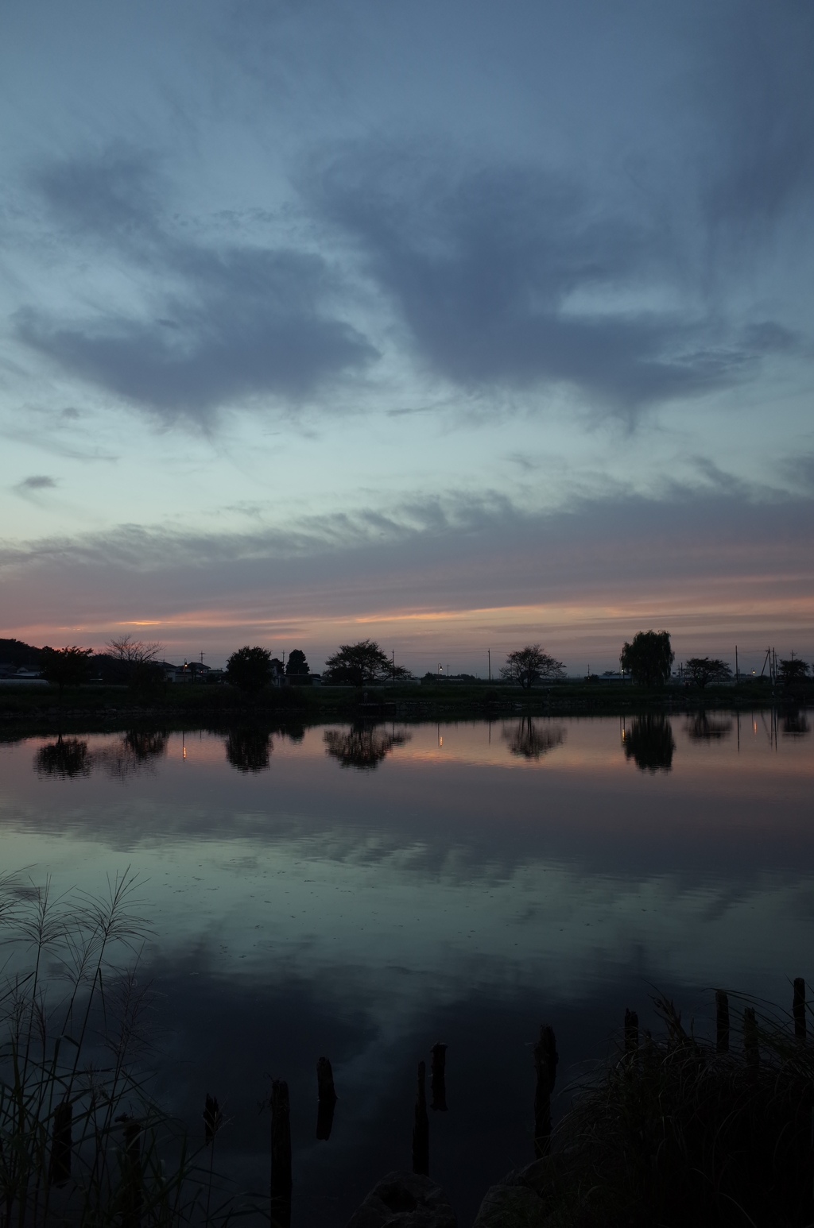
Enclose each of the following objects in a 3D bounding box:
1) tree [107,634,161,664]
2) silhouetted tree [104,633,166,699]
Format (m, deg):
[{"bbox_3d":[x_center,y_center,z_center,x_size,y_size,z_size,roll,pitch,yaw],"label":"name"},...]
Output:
[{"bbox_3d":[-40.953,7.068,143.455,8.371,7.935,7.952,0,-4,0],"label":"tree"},{"bbox_3d":[-36.507,6.884,128.001,7.984,8.493,7.186,0,-4,0],"label":"silhouetted tree"}]

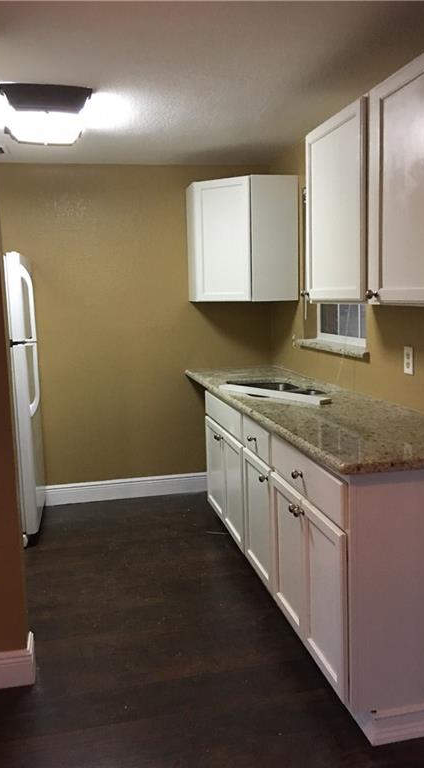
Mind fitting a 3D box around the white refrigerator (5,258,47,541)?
[{"bbox_3d":[-1.421,0.091,3.961,0.760,1.700,0.730,-4,8,-12],"label":"white refrigerator"}]

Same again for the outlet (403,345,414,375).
[{"bbox_3d":[0.845,-0.101,2.773,0.012,0.117,0.075,-4,8,-12],"label":"outlet"}]

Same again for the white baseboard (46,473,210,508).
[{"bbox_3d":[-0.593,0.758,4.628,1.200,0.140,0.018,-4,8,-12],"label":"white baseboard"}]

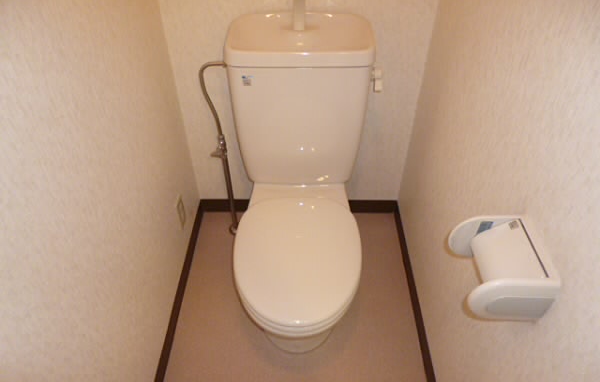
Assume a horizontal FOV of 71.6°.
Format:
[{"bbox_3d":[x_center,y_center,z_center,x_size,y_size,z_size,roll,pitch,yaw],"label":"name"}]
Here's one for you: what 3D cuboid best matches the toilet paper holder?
[{"bbox_3d":[0.350,0.143,0.751,0.120,0.110,0.160,1,44,0],"label":"toilet paper holder"}]

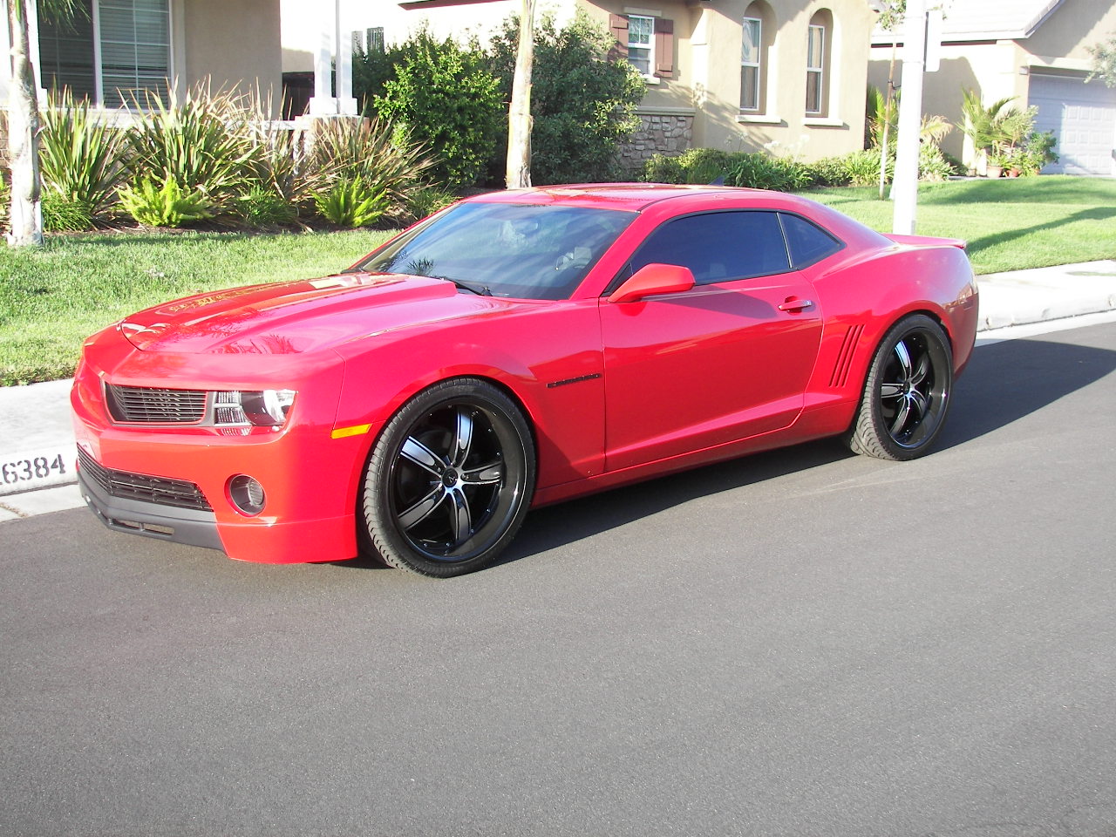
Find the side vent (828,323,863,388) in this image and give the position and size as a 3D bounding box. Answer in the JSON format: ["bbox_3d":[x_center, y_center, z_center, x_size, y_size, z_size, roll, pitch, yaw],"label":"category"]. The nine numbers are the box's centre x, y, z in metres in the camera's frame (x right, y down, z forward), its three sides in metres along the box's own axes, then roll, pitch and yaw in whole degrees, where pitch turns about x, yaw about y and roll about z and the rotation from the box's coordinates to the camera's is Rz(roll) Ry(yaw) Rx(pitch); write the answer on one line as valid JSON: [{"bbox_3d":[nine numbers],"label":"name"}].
[{"bbox_3d":[1.312,-0.290,6.791,0.260,0.285,0.050,-10,12,-42],"label":"side vent"}]

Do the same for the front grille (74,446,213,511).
[{"bbox_3d":[-1.588,0.220,5.407,0.160,0.130,1.040,-10,12,-42],"label":"front grille"}]

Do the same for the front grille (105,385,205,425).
[{"bbox_3d":[-1.541,-0.059,5.416,0.140,0.150,0.820,-10,12,-42],"label":"front grille"}]

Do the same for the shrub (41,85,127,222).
[{"bbox_3d":[-4.677,-2.621,14.665,0.836,1.276,0.810,-3,11,-17],"label":"shrub"}]

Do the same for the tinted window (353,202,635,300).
[{"bbox_3d":[-0.325,-0.736,6.379,1.400,0.160,0.800,11,44,46],"label":"tinted window"}]

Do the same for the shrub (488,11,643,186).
[{"bbox_3d":[0.120,-4.589,21.502,2.138,2.540,1.964,1,10,0],"label":"shrub"}]

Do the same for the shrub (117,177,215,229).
[{"bbox_3d":[-4.140,-2.294,15.700,1.000,0.530,0.900,-2,11,-14],"label":"shrub"}]

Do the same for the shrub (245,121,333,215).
[{"bbox_3d":[-2.958,-2.719,16.257,0.908,1.030,0.834,-1,10,-10],"label":"shrub"}]

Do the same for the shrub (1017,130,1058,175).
[{"bbox_3d":[9.807,-5.442,30.300,0.820,0.920,0.800,4,11,17],"label":"shrub"}]

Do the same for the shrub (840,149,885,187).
[{"bbox_3d":[5.456,-4.493,26.629,0.773,0.690,0.711,3,10,11],"label":"shrub"}]

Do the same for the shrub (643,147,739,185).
[{"bbox_3d":[2.100,-3.967,23.428,1.466,0.634,0.973,1,10,5],"label":"shrub"}]

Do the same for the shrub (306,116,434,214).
[{"bbox_3d":[-2.192,-2.955,17.300,1.480,1.160,1.300,-1,11,-7],"label":"shrub"}]

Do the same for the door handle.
[{"bbox_3d":[1.046,-0.498,6.490,0.225,0.052,0.050,-10,12,-42],"label":"door handle"}]

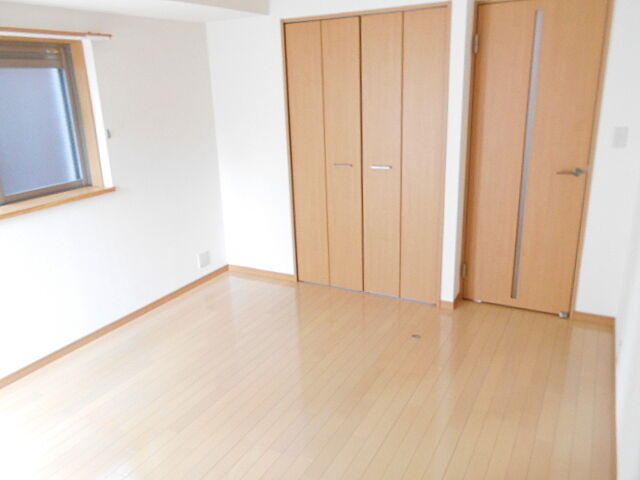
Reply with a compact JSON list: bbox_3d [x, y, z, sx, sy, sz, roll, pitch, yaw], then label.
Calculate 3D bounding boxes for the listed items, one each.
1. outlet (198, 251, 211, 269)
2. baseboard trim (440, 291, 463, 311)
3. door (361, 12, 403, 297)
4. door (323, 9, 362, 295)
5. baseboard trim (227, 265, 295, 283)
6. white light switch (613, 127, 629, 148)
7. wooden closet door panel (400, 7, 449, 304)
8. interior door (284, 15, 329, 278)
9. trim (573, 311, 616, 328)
[{"bbox_3d":[-0.985,0.167,4.131,0.012,0.120,0.120,7,20,29],"label":"outlet"},{"bbox_3d":[0.959,0.457,3.532,0.102,0.062,0.167,7,20,29],"label":"baseboard trim"},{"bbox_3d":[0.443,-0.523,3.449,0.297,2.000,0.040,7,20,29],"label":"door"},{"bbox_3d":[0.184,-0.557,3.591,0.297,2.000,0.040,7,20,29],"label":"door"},{"bbox_3d":[-0.519,0.291,4.259,0.723,0.060,0.015,7,20,29],"label":"baseboard trim"},{"bbox_3d":[1.773,-0.604,2.837,0.070,0.121,0.010,8,20,29],"label":"white light switch"},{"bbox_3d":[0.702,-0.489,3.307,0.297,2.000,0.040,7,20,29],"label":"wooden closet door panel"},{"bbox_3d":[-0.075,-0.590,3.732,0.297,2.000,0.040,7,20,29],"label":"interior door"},{"bbox_3d":[1.820,0.529,3.190,0.240,0.062,0.015,7,20,29],"label":"trim"}]

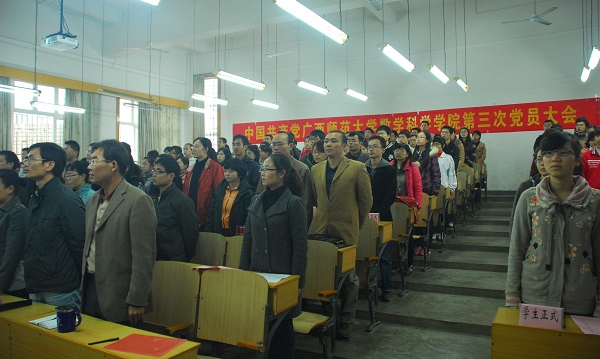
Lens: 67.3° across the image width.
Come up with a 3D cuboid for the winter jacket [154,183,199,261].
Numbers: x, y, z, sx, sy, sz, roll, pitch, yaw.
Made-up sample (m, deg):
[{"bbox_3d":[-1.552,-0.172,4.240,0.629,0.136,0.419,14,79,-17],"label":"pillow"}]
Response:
[{"bbox_3d":[-0.982,0.382,3.582,0.460,0.680,0.310,0,0,42],"label":"winter jacket"}]

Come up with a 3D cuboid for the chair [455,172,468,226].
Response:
[{"bbox_3d":[2.681,0.345,7.999,0.540,0.930,0.500,0,0,30],"label":"chair"}]

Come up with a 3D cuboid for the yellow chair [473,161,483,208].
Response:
[{"bbox_3d":[3.652,0.156,9.667,0.480,0.900,0.500,0,0,30],"label":"yellow chair"}]

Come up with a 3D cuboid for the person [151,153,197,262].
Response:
[{"bbox_3d":[-0.982,0.634,3.585,0.450,1.650,0.290,0,0,42],"label":"person"}]

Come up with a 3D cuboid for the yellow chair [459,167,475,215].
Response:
[{"bbox_3d":[3.130,0.249,8.790,0.540,0.930,0.500,0,0,30],"label":"yellow chair"}]

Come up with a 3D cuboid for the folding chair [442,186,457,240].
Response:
[{"bbox_3d":[2.231,0.441,7.208,0.540,0.930,0.500,0,0,30],"label":"folding chair"}]

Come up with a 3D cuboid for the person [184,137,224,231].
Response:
[{"bbox_3d":[-0.992,0.413,4.685,0.480,1.700,0.300,0,0,30],"label":"person"}]

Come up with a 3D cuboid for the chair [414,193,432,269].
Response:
[{"bbox_3d":[1.331,0.632,5.627,0.540,0.930,0.500,0,0,30],"label":"chair"}]

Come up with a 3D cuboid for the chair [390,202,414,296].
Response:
[{"bbox_3d":[0.882,0.728,4.836,0.540,0.930,0.500,0,0,30],"label":"chair"}]

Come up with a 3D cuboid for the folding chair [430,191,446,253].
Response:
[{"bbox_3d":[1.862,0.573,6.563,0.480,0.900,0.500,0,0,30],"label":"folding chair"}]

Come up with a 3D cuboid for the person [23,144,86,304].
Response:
[{"bbox_3d":[-1.537,0.635,2.825,0.460,1.720,0.290,0,0,37],"label":"person"}]

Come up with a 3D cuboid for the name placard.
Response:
[{"bbox_3d":[1.057,0.599,1.970,0.175,0.100,0.050,0,0,22],"label":"name placard"}]

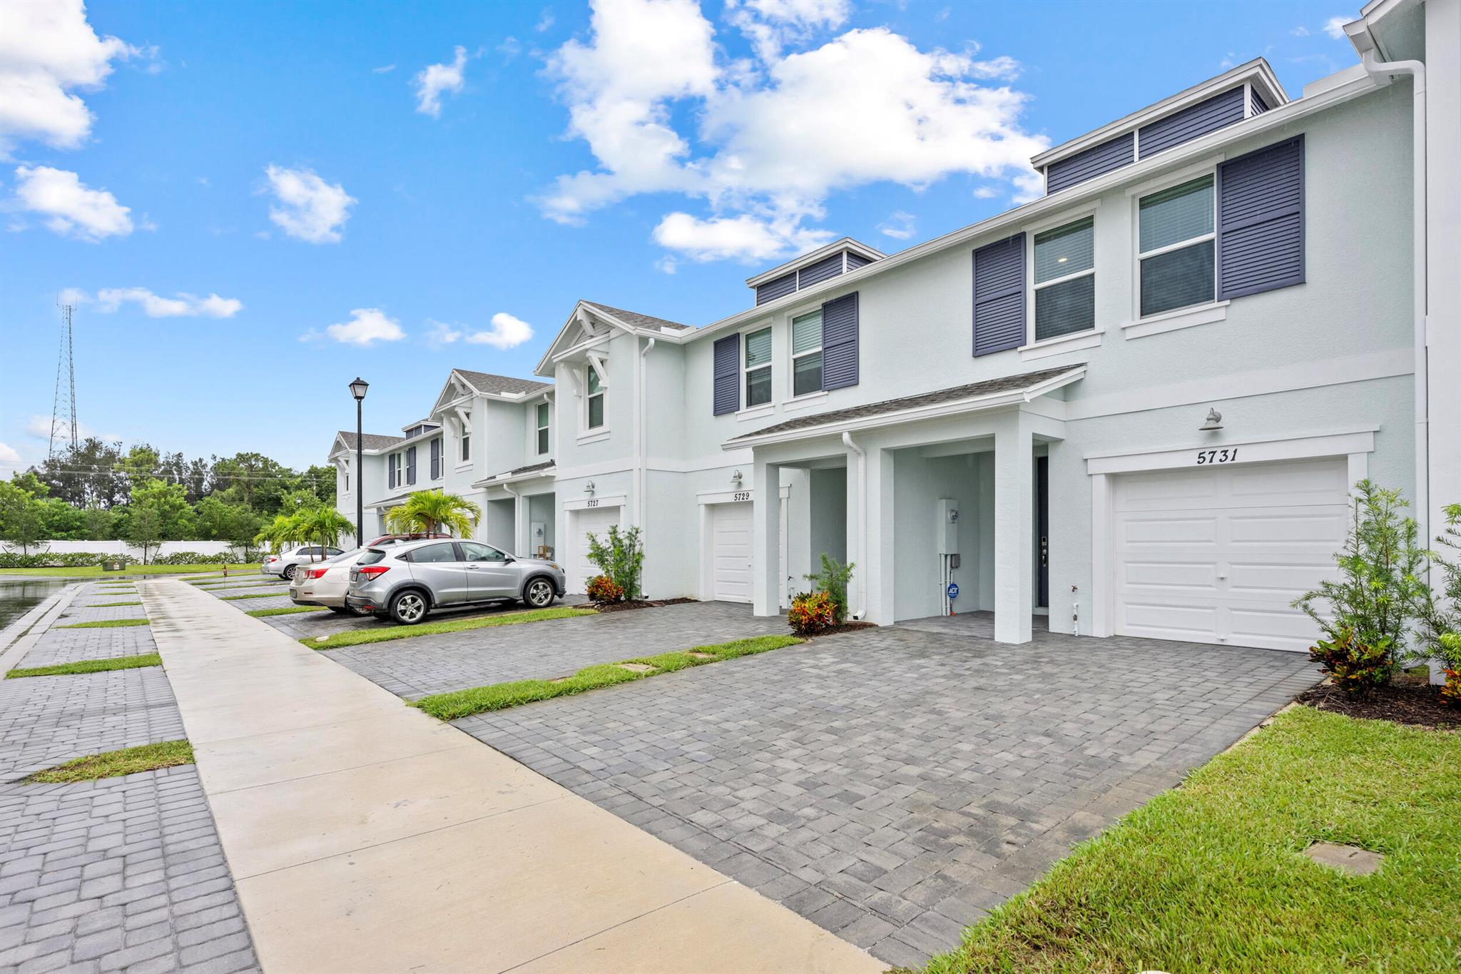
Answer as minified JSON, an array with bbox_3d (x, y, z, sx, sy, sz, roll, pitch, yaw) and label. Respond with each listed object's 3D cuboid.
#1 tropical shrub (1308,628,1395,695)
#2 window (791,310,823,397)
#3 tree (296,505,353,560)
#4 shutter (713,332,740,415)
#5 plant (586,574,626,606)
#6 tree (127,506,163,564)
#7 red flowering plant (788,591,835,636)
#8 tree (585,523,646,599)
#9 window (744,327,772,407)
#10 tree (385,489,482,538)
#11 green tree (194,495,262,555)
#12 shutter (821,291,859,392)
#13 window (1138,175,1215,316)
[{"bbox_3d":[5.350,1.502,5.950,0.600,0.600,0.620,2,-4,-41],"label":"tropical shrub"},{"bbox_3d":[1.471,-2.523,13.142,0.100,1.550,0.850,2,-4,-41],"label":"window"},{"bbox_3d":[-16.024,2.278,27.200,2.100,3.115,2.100,2,-3,-41],"label":"tree"},{"bbox_3d":[-0.079,-2.416,14.998,0.070,1.641,0.857,0,-2,-41],"label":"shutter"},{"bbox_3d":[-2.723,2.274,15.100,0.800,0.720,0.850,0,-3,0],"label":"plant"},{"bbox_3d":[-45.797,3.781,54.000,2.500,4.524,2.500,2,-3,-41],"label":"tree"},{"bbox_3d":[1.151,1.800,9.800,0.640,0.650,0.660,0,-3,0],"label":"red flowering plant"},{"bbox_3d":[-2.590,1.680,15.500,1.200,1.750,1.280,0,-3,0],"label":"tree"},{"bbox_3d":[0.557,-2.431,14.190,0.100,1.550,0.850,2,-4,-41],"label":"window"},{"bbox_3d":[-7.673,1.519,17.800,2.300,2.861,2.300,2,-3,-41],"label":"tree"},{"bbox_3d":[-38.540,3.289,53.000,4.300,5.200,4.500,2,-4,-41],"label":"green tree"},{"bbox_3d":[2.008,-2.623,12.593,0.070,1.645,0.846,0,-2,-41],"label":"shutter"},{"bbox_3d":[5.562,-2.988,8.634,0.100,1.577,0.906,0,-2,-41],"label":"window"}]

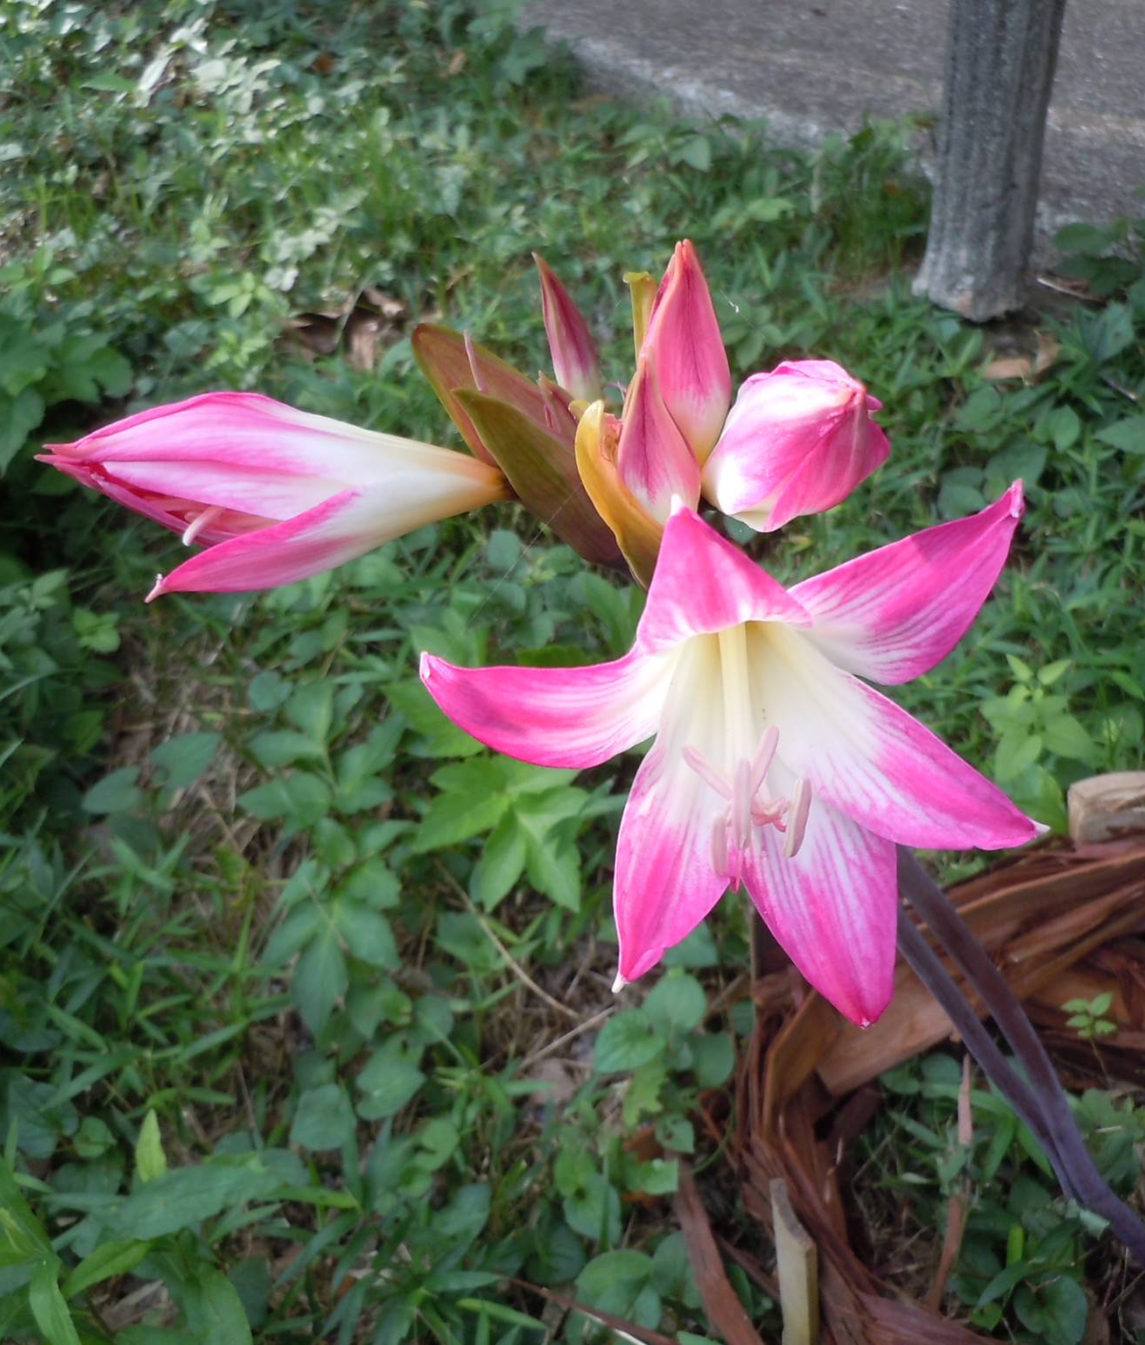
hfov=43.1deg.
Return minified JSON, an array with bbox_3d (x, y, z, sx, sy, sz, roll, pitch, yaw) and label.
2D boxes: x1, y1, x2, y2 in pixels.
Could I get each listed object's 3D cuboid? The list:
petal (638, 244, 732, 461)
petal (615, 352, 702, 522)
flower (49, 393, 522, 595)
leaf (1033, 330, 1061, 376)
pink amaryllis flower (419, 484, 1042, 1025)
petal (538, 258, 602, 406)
[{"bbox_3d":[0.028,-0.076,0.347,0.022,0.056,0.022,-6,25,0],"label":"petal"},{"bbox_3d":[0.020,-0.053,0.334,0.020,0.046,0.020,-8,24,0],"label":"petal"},{"bbox_3d":[-0.068,-0.042,0.335,0.105,0.046,0.048,-3,35,0],"label":"flower"},{"bbox_3d":[0.490,-0.330,1.500,0.032,0.030,0.052,-1,35,0],"label":"leaf"},{"bbox_3d":[0.030,0.010,0.297,0.113,0.104,0.080,-1,24,0],"label":"pink amaryllis flower"},{"bbox_3d":[-0.002,-0.084,0.357,0.014,0.046,0.014,-19,24,0],"label":"petal"}]

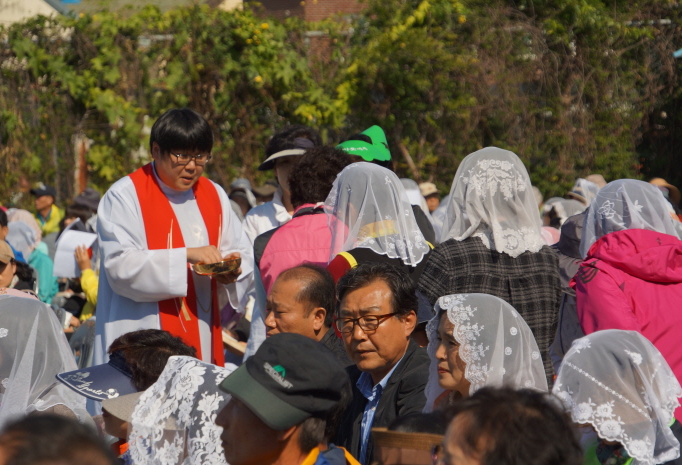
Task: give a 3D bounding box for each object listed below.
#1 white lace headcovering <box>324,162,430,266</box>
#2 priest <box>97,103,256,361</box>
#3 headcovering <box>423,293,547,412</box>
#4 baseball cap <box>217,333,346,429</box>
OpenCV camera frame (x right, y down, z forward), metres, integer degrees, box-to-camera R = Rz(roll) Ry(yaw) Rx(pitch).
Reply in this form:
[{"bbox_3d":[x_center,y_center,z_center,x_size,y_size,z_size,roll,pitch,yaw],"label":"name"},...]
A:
[{"bbox_3d":[0.101,-0.052,8.750,0.290,0.310,0.290,-1,2,-23],"label":"white lace headcovering"},{"bbox_3d":[-0.510,0.475,9.250,0.530,1.700,0.430,-1,2,-30],"label":"priest"},{"bbox_3d":[0.338,0.289,7.100,0.300,0.310,0.280,-1,2,-31],"label":"headcovering"},{"bbox_3d":[-0.106,0.281,5.800,0.260,0.145,0.180,-19,36,-38],"label":"baseball cap"}]

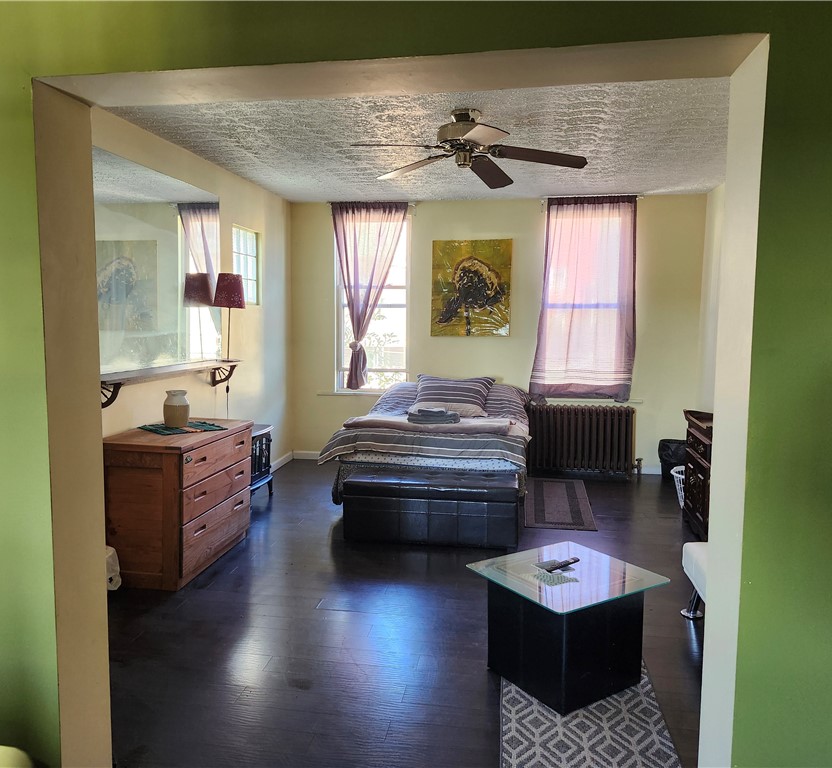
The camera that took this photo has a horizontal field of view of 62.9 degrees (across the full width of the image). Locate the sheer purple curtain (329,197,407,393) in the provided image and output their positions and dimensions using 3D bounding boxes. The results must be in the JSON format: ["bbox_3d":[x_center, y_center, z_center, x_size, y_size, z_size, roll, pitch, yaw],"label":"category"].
[{"bbox_3d":[-0.450,-0.854,6.720,0.733,1.827,0.098,1,5,10],"label":"sheer purple curtain"}]

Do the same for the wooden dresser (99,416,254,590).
[{"bbox_3d":[-1.408,0.657,4.009,0.556,0.753,0.910,1,5,9],"label":"wooden dresser"}]

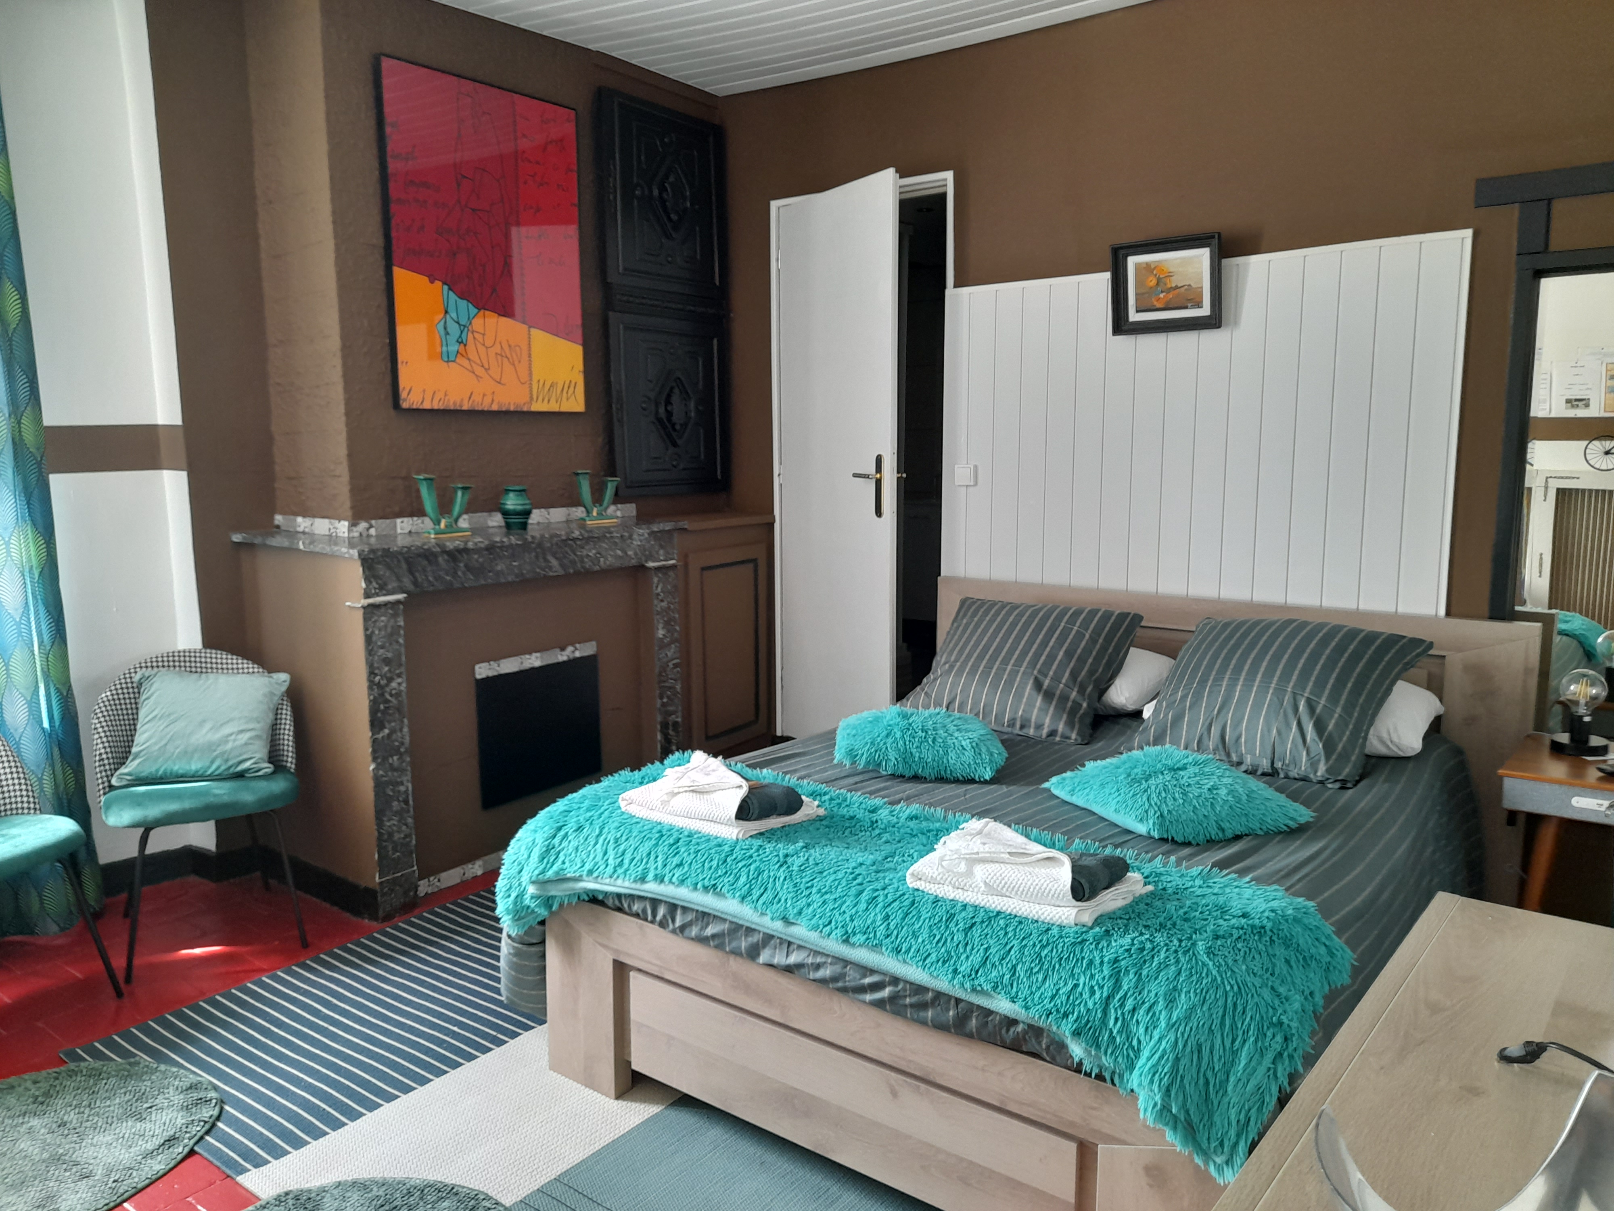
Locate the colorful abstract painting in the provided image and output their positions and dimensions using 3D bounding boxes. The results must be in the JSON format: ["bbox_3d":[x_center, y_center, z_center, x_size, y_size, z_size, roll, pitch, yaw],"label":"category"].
[{"bbox_3d":[-1.024,-1.147,3.775,0.032,1.020,0.755,6,10,37],"label":"colorful abstract painting"}]

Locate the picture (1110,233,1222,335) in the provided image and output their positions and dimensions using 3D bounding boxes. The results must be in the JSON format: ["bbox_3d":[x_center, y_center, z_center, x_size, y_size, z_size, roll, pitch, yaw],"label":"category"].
[{"bbox_3d":[1.094,-0.972,3.551,0.330,0.272,0.036,6,17,37],"label":"picture"}]

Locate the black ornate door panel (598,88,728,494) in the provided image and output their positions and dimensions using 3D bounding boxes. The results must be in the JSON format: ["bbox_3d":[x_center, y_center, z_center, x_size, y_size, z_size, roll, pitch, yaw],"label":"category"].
[{"bbox_3d":[-0.525,-1.133,4.426,0.050,1.410,0.630,6,10,37],"label":"black ornate door panel"}]

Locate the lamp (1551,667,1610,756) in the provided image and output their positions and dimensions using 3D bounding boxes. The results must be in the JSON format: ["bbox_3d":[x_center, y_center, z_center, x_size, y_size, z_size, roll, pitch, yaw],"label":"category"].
[{"bbox_3d":[1.932,0.262,2.911,0.142,0.218,0.142,6,10,37],"label":"lamp"}]

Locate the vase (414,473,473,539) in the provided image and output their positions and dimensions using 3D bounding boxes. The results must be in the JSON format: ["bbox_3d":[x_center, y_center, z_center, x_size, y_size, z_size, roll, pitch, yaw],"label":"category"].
[{"bbox_3d":[-1.109,-0.304,3.569,0.060,0.190,0.180,6,10,37],"label":"vase"}]

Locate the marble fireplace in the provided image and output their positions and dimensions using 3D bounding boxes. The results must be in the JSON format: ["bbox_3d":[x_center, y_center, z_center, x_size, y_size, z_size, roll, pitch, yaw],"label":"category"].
[{"bbox_3d":[-1.102,0.275,3.960,0.692,1.073,1.274,6,10,37],"label":"marble fireplace"}]

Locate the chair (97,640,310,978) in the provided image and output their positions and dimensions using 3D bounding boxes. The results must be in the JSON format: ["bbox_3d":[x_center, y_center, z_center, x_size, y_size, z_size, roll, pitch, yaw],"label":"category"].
[{"bbox_3d":[-1.683,0.539,3.224,0.490,0.770,0.550,-6,10,-33],"label":"chair"}]

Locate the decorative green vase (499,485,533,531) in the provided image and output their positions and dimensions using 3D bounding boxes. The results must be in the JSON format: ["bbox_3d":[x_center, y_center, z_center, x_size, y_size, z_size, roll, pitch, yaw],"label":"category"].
[{"bbox_3d":[-0.948,-0.318,3.803,0.100,0.145,0.100,0,8,0],"label":"decorative green vase"}]

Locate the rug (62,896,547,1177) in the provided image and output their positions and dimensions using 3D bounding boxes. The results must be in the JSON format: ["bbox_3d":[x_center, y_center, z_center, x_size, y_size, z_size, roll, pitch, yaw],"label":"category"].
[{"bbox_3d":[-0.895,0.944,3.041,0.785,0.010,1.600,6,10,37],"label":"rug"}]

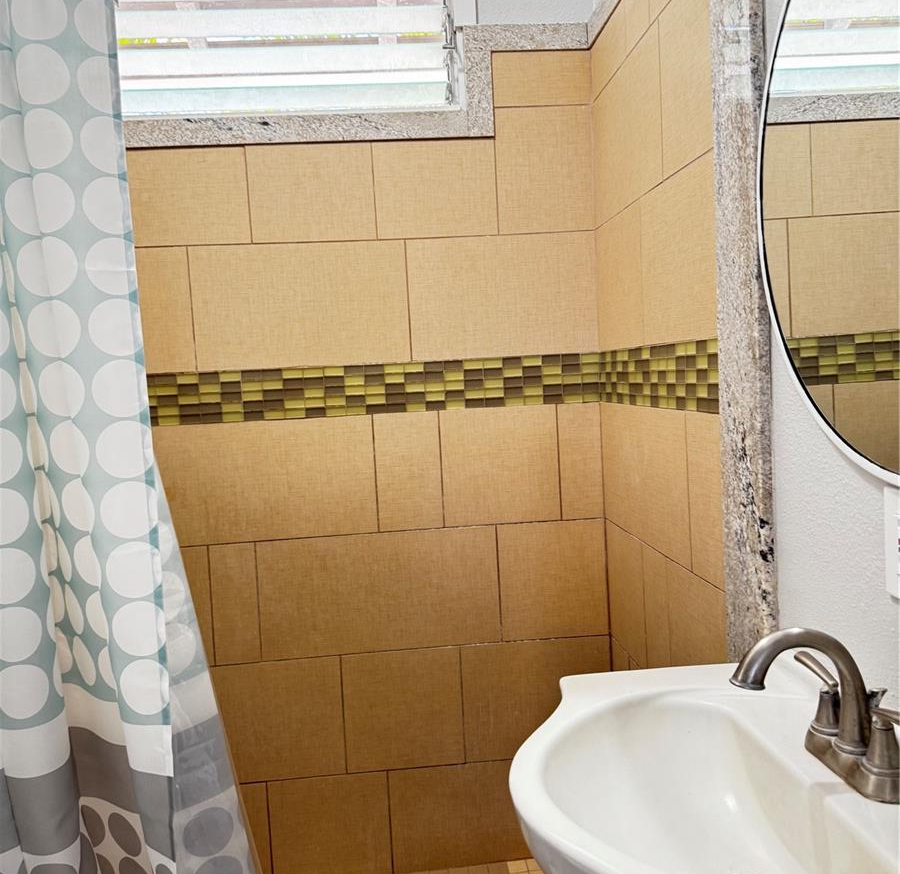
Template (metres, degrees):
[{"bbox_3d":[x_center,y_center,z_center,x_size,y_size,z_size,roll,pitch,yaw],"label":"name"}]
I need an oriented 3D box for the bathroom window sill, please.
[{"bbox_3d":[-0.262,-0.852,2.032,1.215,0.269,0.040,-3,4,-5],"label":"bathroom window sill"}]

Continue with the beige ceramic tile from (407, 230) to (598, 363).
[{"bbox_3d":[0.136,-0.356,2.102,0.478,0.304,0.015,-3,4,-5],"label":"beige ceramic tile"}]

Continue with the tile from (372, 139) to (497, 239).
[{"bbox_3d":[-0.033,-0.614,2.062,0.302,0.230,0.010,-3,4,-5],"label":"tile"}]

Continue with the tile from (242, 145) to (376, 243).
[{"bbox_3d":[-0.338,-0.601,2.046,0.303,0.234,0.015,-3,4,-5],"label":"tile"}]

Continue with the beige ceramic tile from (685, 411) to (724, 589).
[{"bbox_3d":[0.460,0.107,1.484,0.010,0.300,0.149,-3,4,-5],"label":"beige ceramic tile"}]

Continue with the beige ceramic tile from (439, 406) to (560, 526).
[{"bbox_3d":[0.130,0.076,2.124,0.301,0.300,0.010,-3,4,-5],"label":"beige ceramic tile"}]

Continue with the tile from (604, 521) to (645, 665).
[{"bbox_3d":[0.432,0.377,2.016,0.015,0.304,0.306,-3,4,-5],"label":"tile"}]

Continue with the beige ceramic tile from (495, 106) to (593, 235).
[{"bbox_3d":[0.238,-0.669,2.087,0.241,0.305,0.010,-3,4,-5],"label":"beige ceramic tile"}]

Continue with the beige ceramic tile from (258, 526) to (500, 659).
[{"bbox_3d":[-0.177,0.400,2.128,0.609,0.304,0.015,-3,4,-5],"label":"beige ceramic tile"}]

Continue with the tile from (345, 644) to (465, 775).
[{"bbox_3d":[-0.119,0.705,2.152,0.304,0.309,0.010,-3,4,-5],"label":"tile"}]

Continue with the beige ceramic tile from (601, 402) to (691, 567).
[{"bbox_3d":[0.425,0.082,1.844,0.010,0.300,0.593,-3,4,-5],"label":"beige ceramic tile"}]

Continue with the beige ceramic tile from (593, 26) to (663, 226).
[{"bbox_3d":[0.385,-0.655,1.833,0.010,0.305,0.508,-3,4,-5],"label":"beige ceramic tile"}]

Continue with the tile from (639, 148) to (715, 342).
[{"bbox_3d":[0.429,-0.332,1.558,0.015,0.304,0.381,-3,4,-5],"label":"tile"}]

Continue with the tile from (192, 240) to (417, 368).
[{"bbox_3d":[-0.367,-0.328,2.062,0.526,0.304,0.015,-3,4,-5],"label":"tile"}]

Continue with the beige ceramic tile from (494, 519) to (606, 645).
[{"bbox_3d":[0.270,0.374,2.164,0.284,0.304,0.015,-3,4,-5],"label":"beige ceramic tile"}]

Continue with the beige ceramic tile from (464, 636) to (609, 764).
[{"bbox_3d":[0.230,0.684,2.175,0.392,0.310,0.010,-3,4,-5],"label":"beige ceramic tile"}]

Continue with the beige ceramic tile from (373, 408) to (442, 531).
[{"bbox_3d":[-0.104,0.089,2.110,0.164,0.300,0.010,-3,4,-5],"label":"beige ceramic tile"}]

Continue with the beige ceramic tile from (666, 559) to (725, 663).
[{"bbox_3d":[0.466,0.407,1.561,0.010,0.306,0.278,-3,4,-5],"label":"beige ceramic tile"}]

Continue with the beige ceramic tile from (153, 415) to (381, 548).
[{"bbox_3d":[-0.490,0.111,2.074,0.610,0.300,0.010,-3,4,-5],"label":"beige ceramic tile"}]

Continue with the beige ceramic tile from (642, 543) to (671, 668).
[{"bbox_3d":[0.452,0.393,1.785,0.015,0.304,0.152,-3,4,-5],"label":"beige ceramic tile"}]

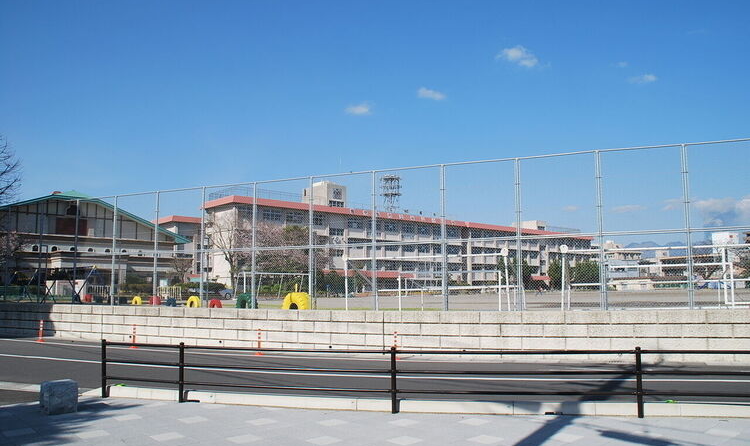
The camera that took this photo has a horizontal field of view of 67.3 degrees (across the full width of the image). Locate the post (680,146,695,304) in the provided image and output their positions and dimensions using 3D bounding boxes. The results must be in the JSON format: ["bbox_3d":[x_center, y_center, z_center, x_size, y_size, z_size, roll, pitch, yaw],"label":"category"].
[{"bbox_3d":[7.390,0.100,13.300,0.120,3.950,0.120,-2,-6,16],"label":"post"}]

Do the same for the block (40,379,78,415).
[{"bbox_3d":[-4.120,2.280,7.390,0.350,0.400,0.350,5,-8,-42],"label":"block"}]

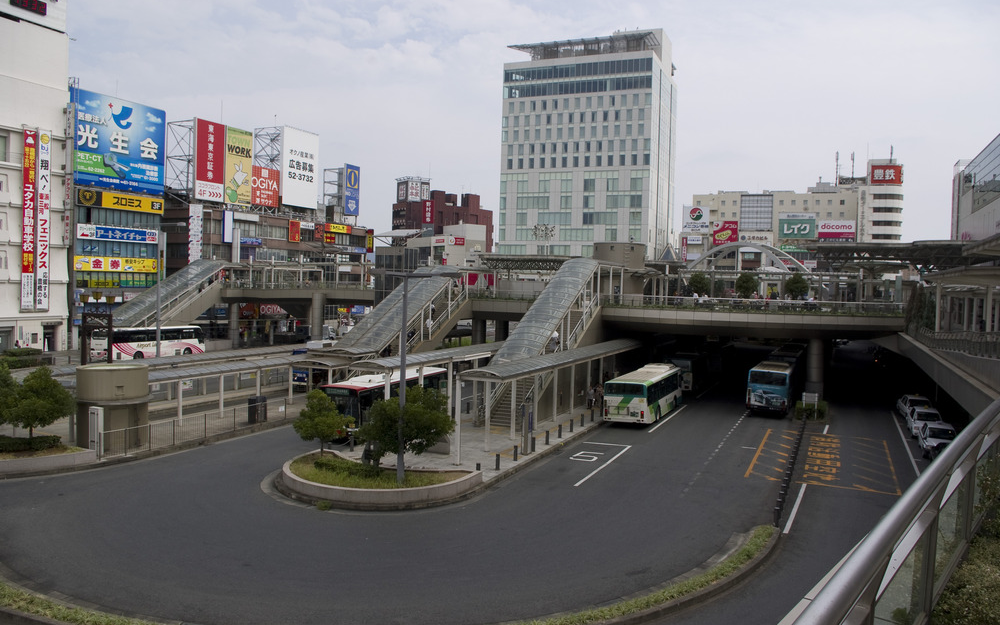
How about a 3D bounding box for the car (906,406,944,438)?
[{"bbox_3d":[23.467,6.006,41.408,1.700,1.500,4.700,2,2,24],"label":"car"}]

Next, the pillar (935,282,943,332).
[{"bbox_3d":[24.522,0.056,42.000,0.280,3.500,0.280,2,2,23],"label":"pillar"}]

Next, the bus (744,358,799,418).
[{"bbox_3d":[19.431,5.027,53.140,2.490,3.000,10.500,2,3,24],"label":"bus"}]

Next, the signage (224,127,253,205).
[{"bbox_3d":[-34.446,-19.254,99.000,0.400,9.900,4.300,2,2,29],"label":"signage"}]

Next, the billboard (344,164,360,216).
[{"bbox_3d":[-23.788,-19.516,120.526,0.400,7.795,3.670,2,3,24],"label":"billboard"}]

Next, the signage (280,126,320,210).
[{"bbox_3d":[-30.908,-22.053,115.757,0.600,11.671,8.291,2,2,25],"label":"signage"}]

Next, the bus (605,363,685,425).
[{"bbox_3d":[9.600,5.370,49.200,2.500,3.000,10.600,2,2,24],"label":"bus"}]

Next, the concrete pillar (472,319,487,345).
[{"bbox_3d":[-1.690,3.154,61.077,1.140,5.150,1.140,2,3,24],"label":"concrete pillar"}]

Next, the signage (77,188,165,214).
[{"bbox_3d":[-43.981,-12.795,87.265,0.500,1.827,11.522,2,2,25],"label":"signage"}]

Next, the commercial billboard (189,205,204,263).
[{"bbox_3d":[-35.636,-8.909,88.000,1.750,7.500,0.400,2,2,15],"label":"commercial billboard"}]

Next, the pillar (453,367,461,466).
[{"bbox_3d":[-1.706,4.579,31.832,0.200,3.700,0.200,2,2,25],"label":"pillar"}]

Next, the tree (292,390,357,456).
[{"bbox_3d":[-7.898,4.910,33.478,2.750,2.960,2.750,1,2,0],"label":"tree"}]

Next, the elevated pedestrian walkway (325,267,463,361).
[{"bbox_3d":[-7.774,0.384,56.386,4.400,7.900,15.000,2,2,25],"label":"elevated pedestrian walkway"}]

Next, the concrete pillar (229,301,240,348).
[{"bbox_3d":[-28.181,1.465,79.992,1.000,5.100,1.000,1,2,-19],"label":"concrete pillar"}]

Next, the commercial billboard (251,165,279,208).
[{"bbox_3d":[-34.154,-18.236,108.907,0.400,5.495,5.570,2,2,25],"label":"commercial billboard"}]

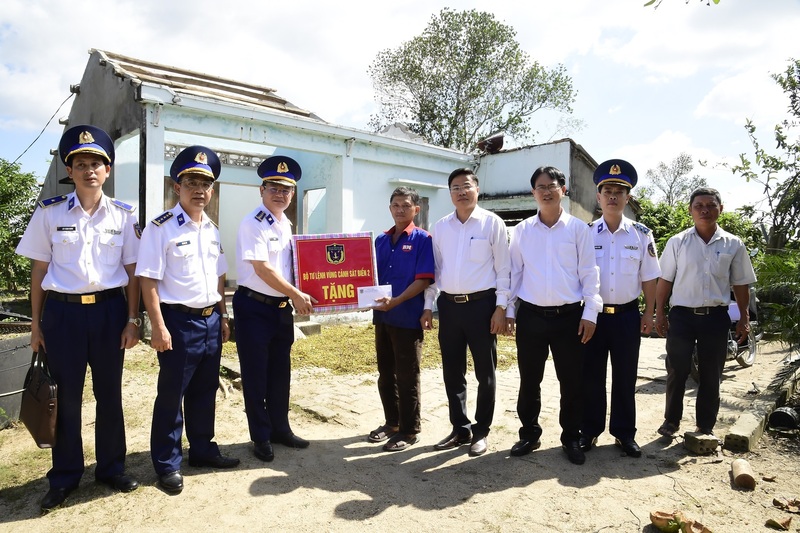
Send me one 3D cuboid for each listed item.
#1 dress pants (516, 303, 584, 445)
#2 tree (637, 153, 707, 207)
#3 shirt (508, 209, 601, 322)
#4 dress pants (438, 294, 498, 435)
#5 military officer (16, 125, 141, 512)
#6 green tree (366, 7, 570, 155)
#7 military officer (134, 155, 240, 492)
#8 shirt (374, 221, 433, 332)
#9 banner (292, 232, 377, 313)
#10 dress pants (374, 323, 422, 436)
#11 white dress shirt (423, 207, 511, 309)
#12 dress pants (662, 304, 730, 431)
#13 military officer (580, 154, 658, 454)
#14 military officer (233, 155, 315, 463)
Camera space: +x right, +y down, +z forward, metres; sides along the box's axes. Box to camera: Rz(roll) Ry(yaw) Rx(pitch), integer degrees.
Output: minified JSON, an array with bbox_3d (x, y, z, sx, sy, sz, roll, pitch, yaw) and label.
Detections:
[{"bbox_3d":[0.912,0.645,3.240,0.420,0.870,0.290,0,0,14],"label":"dress pants"},{"bbox_3d":[10.811,-1.554,21.000,2.700,5.870,2.600,0,1,0],"label":"tree"},{"bbox_3d":[0.901,0.000,3.130,0.530,0.660,0.290,1,1,17],"label":"shirt"},{"bbox_3d":[0.397,0.596,3.180,0.360,0.860,0.270,1,1,19],"label":"dress pants"},{"bbox_3d":[-1.555,0.205,2.665,0.580,1.820,0.390,0,0,-27],"label":"military officer"},{"bbox_3d":[2.420,-3.700,18.000,7.100,9.900,6.800,0,0,0],"label":"green tree"},{"bbox_3d":[-1.125,0.239,2.860,0.370,1.770,0.520,0,-1,33],"label":"military officer"},{"bbox_3d":[0.028,0.062,3.300,0.430,0.660,0.290,1,1,32],"label":"shirt"},{"bbox_3d":[-0.372,0.035,3.120,0.455,0.440,0.170,-3,-4,3],"label":"banner"},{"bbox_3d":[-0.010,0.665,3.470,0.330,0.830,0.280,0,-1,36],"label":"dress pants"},{"bbox_3d":[0.404,-0.060,3.190,0.500,0.620,0.280,1,1,19],"label":"white dress shirt"},{"bbox_3d":[1.946,0.663,3.500,0.390,0.820,0.280,1,1,26],"label":"dress pants"},{"bbox_3d":[1.309,0.243,3.240,0.540,1.760,0.340,1,1,24],"label":"military officer"},{"bbox_3d":[-0.770,0.220,3.250,0.470,1.800,0.500,0,0,29],"label":"military officer"}]

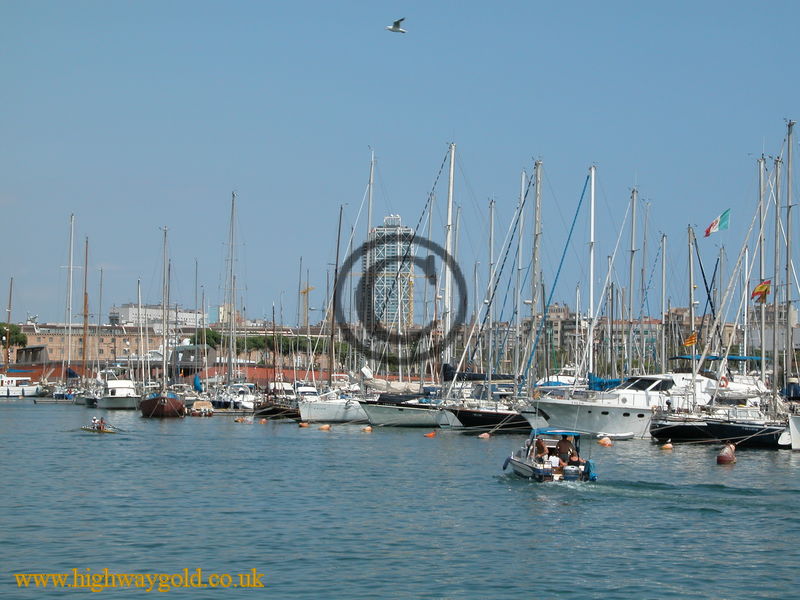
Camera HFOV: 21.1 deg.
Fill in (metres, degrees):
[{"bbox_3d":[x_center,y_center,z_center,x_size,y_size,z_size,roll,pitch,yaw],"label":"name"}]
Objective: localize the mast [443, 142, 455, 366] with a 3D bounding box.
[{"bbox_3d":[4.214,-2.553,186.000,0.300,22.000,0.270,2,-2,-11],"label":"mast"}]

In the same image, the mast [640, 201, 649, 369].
[{"bbox_3d":[19.963,-0.581,175.128,0.240,14.766,0.240,0,-2,0],"label":"mast"}]

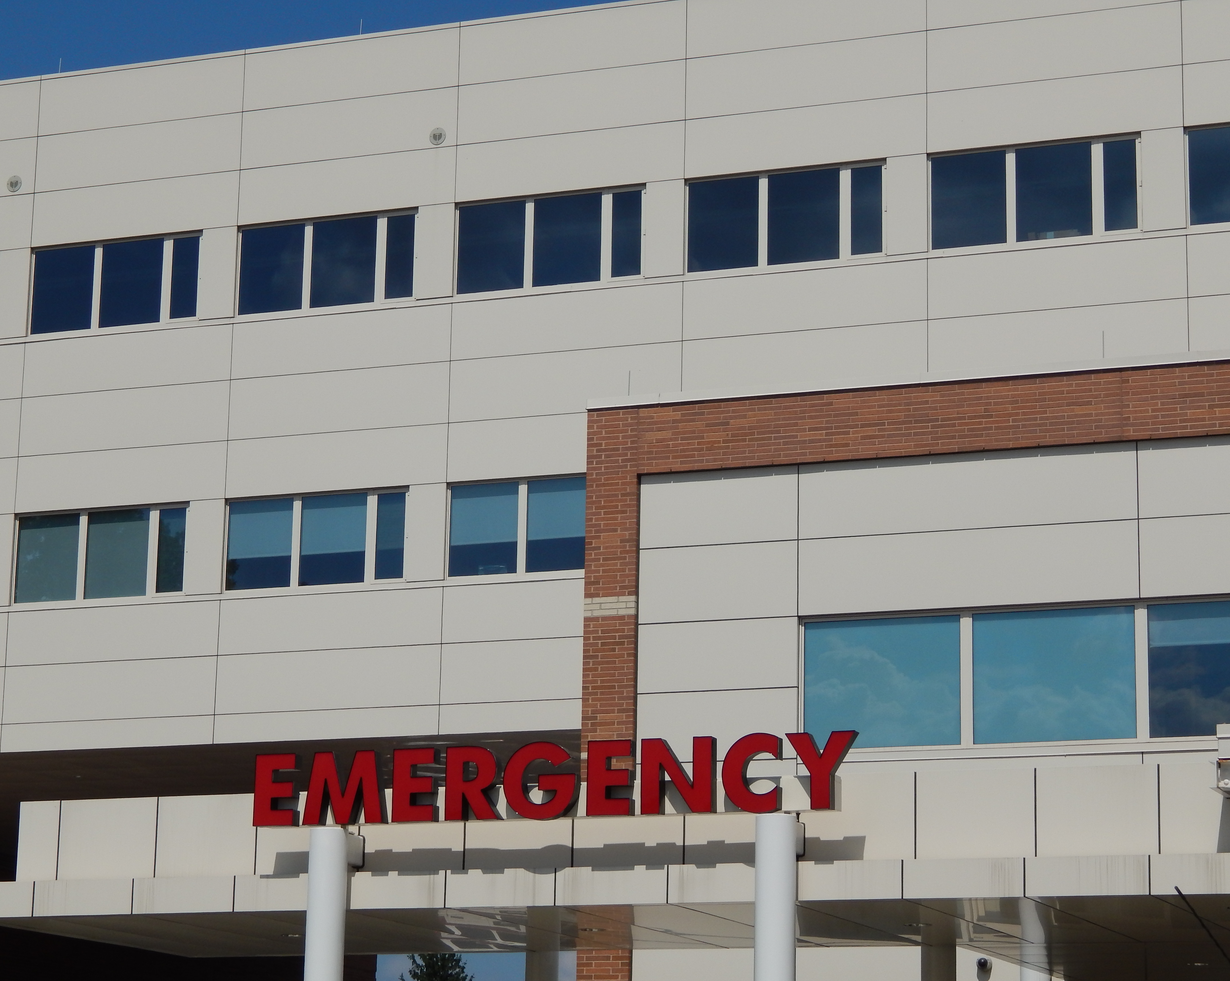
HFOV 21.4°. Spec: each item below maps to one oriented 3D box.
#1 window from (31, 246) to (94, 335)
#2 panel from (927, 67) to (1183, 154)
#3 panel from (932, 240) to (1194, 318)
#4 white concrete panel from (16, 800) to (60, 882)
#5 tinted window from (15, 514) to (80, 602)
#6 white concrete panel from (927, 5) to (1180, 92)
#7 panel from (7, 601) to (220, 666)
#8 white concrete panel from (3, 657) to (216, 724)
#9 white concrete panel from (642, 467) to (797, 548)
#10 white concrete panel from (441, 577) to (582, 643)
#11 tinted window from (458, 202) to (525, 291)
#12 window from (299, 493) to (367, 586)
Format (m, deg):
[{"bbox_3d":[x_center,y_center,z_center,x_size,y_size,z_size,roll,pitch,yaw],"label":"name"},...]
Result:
[{"bbox_3d":[-8.992,-3.260,53.125,1.126,1.418,0.100,-4,-14,21],"label":"window"},{"bbox_3d":[6.250,-5.394,46.201,3.698,0.900,0.100,-4,-14,21],"label":"panel"},{"bbox_3d":[6.388,-3.055,47.017,3.823,0.935,0.100,-4,-14,21],"label":"panel"},{"bbox_3d":[-5.881,3.605,33.335,0.482,0.823,0.100,-4,-14,21],"label":"white concrete panel"},{"bbox_3d":[-9.070,1.092,52.115,1.096,1.391,0.100,-4,-14,21],"label":"tinted window"},{"bbox_3d":[6.431,-6.476,47.635,3.800,0.974,0.100,-4,-14,21],"label":"white concrete panel"},{"bbox_3d":[-7.912,2.271,51.305,3.800,0.872,0.100,-4,-14,21],"label":"panel"},{"bbox_3d":[-7.955,3.169,51.258,3.820,0.932,0.100,-4,-14,21],"label":"white concrete panel"},{"bbox_3d":[1.191,0.204,36.785,1.840,0.829,0.100,-4,-14,21],"label":"white concrete panel"},{"bbox_3d":[-0.828,1.790,48.932,3.838,0.886,0.100,-4,-14,21],"label":"white concrete panel"},{"bbox_3d":[-1.895,-3.746,50.110,1.123,1.406,0.060,-4,-14,21],"label":"tinted window"},{"bbox_3d":[-4.352,0.770,50.298,1.100,1.404,0.100,-4,-14,21],"label":"window"}]

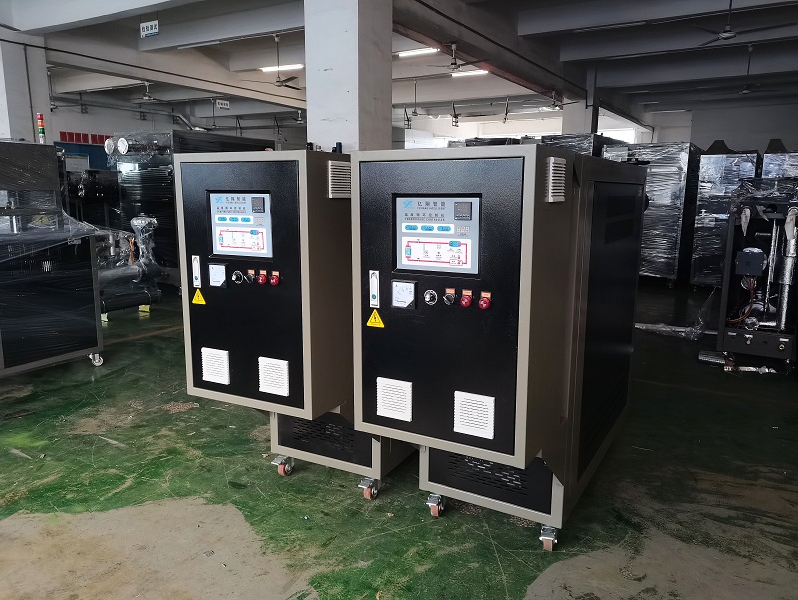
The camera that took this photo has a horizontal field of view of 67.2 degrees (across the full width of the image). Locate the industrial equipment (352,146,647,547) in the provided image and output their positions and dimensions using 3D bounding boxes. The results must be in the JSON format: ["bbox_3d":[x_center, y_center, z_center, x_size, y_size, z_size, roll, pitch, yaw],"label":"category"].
[{"bbox_3d":[0.553,0.122,2.493,0.545,1.356,1.846,6,12,29],"label":"industrial equipment"}]

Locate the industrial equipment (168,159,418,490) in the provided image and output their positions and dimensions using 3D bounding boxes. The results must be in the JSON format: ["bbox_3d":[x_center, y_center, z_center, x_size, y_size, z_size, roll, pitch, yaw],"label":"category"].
[{"bbox_3d":[-0.101,0.057,2.832,0.545,1.356,1.846,6,12,26],"label":"industrial equipment"}]

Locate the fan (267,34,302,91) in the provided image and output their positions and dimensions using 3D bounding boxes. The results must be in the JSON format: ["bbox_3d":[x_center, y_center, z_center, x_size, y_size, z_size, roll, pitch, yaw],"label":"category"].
[{"bbox_3d":[-2.061,-3.953,9.947,1.100,0.831,1.150,-2,11,-11],"label":"fan"}]

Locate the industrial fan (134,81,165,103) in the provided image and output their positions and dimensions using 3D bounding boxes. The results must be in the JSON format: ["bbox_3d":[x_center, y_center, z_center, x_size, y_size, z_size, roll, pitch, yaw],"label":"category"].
[{"bbox_3d":[-5.971,-4.952,14.239,1.050,0.476,1.100,-4,11,-22],"label":"industrial fan"}]

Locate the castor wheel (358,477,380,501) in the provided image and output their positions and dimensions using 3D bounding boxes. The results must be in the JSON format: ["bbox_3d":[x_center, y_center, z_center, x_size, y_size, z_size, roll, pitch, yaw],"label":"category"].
[{"bbox_3d":[-0.122,0.757,2.487,0.060,0.105,0.100,5,11,23],"label":"castor wheel"}]

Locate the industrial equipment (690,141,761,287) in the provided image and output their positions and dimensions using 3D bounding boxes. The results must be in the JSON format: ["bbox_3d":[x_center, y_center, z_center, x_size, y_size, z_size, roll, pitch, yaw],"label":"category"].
[{"bbox_3d":[4.242,-1.103,7.777,0.630,1.860,1.150,7,13,32],"label":"industrial equipment"}]

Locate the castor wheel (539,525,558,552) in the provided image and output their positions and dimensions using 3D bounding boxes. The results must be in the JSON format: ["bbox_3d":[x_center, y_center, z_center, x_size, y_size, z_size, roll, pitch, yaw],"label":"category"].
[{"bbox_3d":[0.536,0.825,2.136,0.060,0.105,0.100,3,11,17],"label":"castor wheel"}]

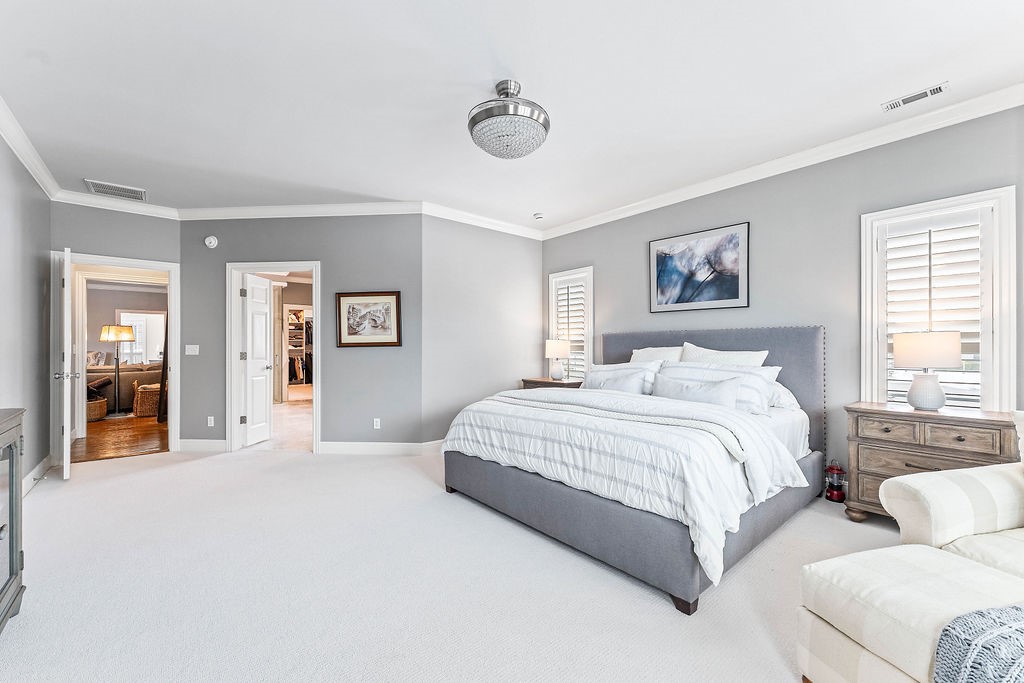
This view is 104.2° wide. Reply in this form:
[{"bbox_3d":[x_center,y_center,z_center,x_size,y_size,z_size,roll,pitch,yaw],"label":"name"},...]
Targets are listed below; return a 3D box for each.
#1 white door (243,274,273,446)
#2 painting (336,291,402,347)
[{"bbox_3d":[-3.108,0.222,4.883,0.036,2.030,0.420,0,0,3],"label":"white door"},{"bbox_3d":[-1.568,-0.240,4.377,0.735,0.600,0.035,0,0,4],"label":"painting"}]

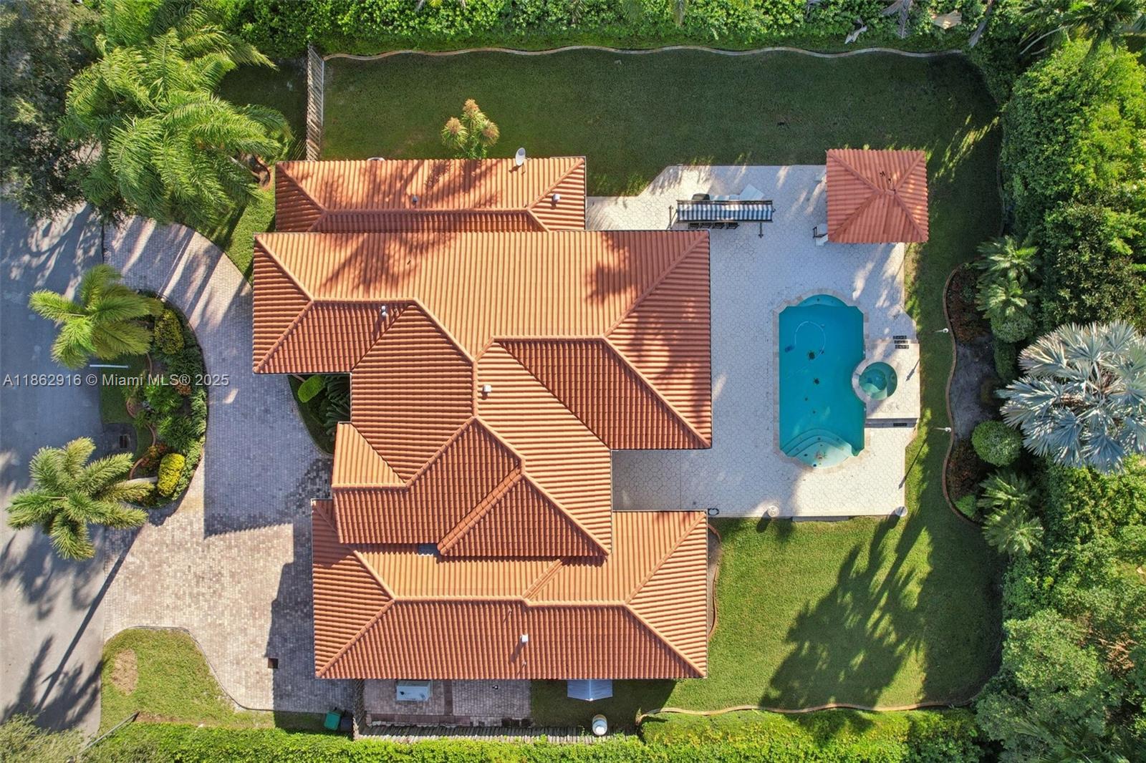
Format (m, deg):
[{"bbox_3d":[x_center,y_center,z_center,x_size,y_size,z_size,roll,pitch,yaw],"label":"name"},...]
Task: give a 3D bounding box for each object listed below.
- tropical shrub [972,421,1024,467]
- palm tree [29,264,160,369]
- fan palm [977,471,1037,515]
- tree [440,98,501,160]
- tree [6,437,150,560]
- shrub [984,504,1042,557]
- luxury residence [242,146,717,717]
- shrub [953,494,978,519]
[{"bbox_3d":[21.300,3.100,35.150,2.300,2.000,2.300,0,90,0],"label":"tropical shrub"},{"bbox_3d":[-20.200,-2.750,32.400,5.500,7.300,4.700,0,90,0],"label":"palm tree"},{"bbox_3d":[21.100,5.500,34.800,2.900,2.600,2.500,0,90,0],"label":"fan palm"},{"bbox_3d":[-4.600,-11.700,33.800,2.600,4.600,2.000,0,90,0],"label":"tree"},{"bbox_3d":[-20.900,5.000,32.300,5.800,7.500,5.300,0,90,0],"label":"tree"},{"bbox_3d":[21.400,7.250,34.800,2.950,2.600,2.600,0,90,0],"label":"shrub"},{"bbox_3d":[-4.000,1.800,32.700,20.500,6.800,24.400,0,90,0],"label":"luxury residence"},{"bbox_3d":[20.050,6.370,35.650,1.250,0.950,1.250,0,90,0],"label":"shrub"}]

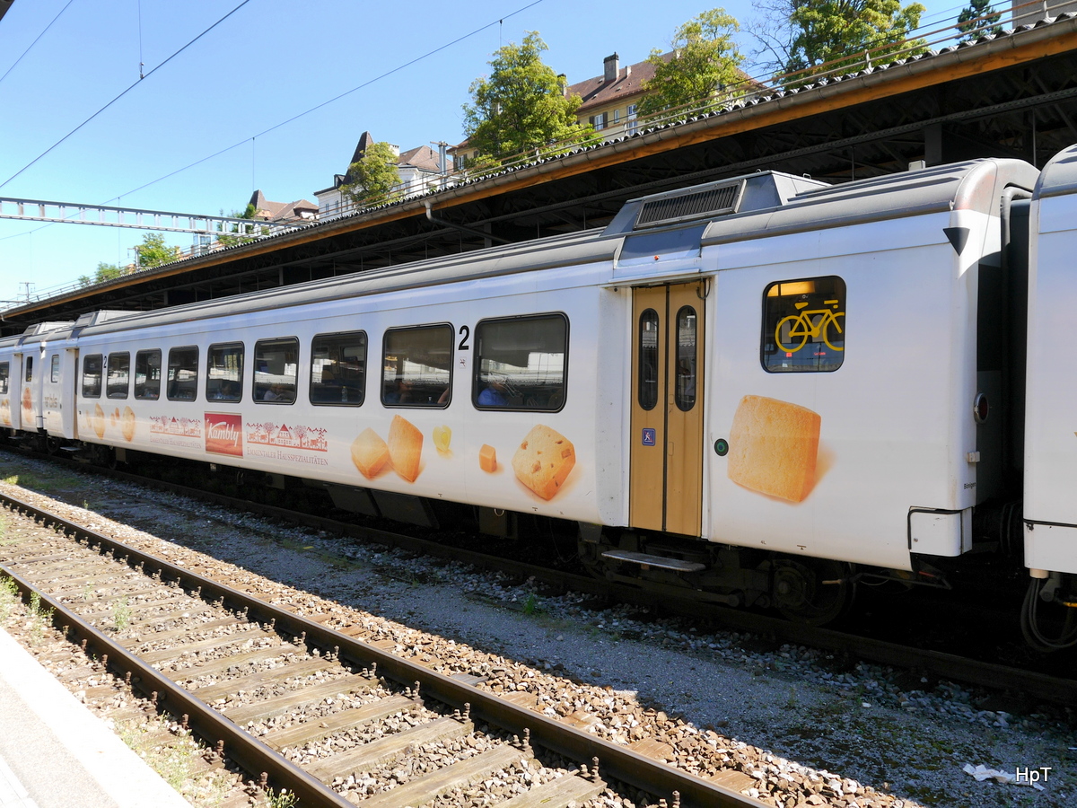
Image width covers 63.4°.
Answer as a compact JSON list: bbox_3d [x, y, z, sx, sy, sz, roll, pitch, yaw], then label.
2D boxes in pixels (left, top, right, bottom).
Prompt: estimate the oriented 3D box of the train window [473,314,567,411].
[{"bbox_3d":[-0.202,-0.424,9.184,0.080,1.017,1.532,3,-1,-42],"label":"train window"}]

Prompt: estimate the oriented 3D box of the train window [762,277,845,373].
[{"bbox_3d":[2.047,-0.596,6.739,0.080,0.731,0.725,3,-1,-42],"label":"train window"}]

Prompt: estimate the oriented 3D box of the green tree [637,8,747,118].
[{"bbox_3d":[9.323,-19.085,52.463,6.573,9.300,6.573,-1,2,10],"label":"green tree"}]

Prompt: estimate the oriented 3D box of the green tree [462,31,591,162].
[{"bbox_3d":[-0.775,-21.227,63.373,9.370,11.500,9.370,-1,2,0],"label":"green tree"}]

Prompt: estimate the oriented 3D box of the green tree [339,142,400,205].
[{"bbox_3d":[-15.200,-19.730,79.216,5.539,8.200,5.539,-1,2,-11],"label":"green tree"}]

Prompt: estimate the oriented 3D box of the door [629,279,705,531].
[{"bbox_3d":[1.168,0.041,7.854,0.100,2.225,0.859,0,1,-43],"label":"door"}]

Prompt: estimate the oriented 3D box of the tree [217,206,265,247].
[{"bbox_3d":[-33.955,-18.883,99.753,5.337,7.500,5.337,-2,2,-18],"label":"tree"}]

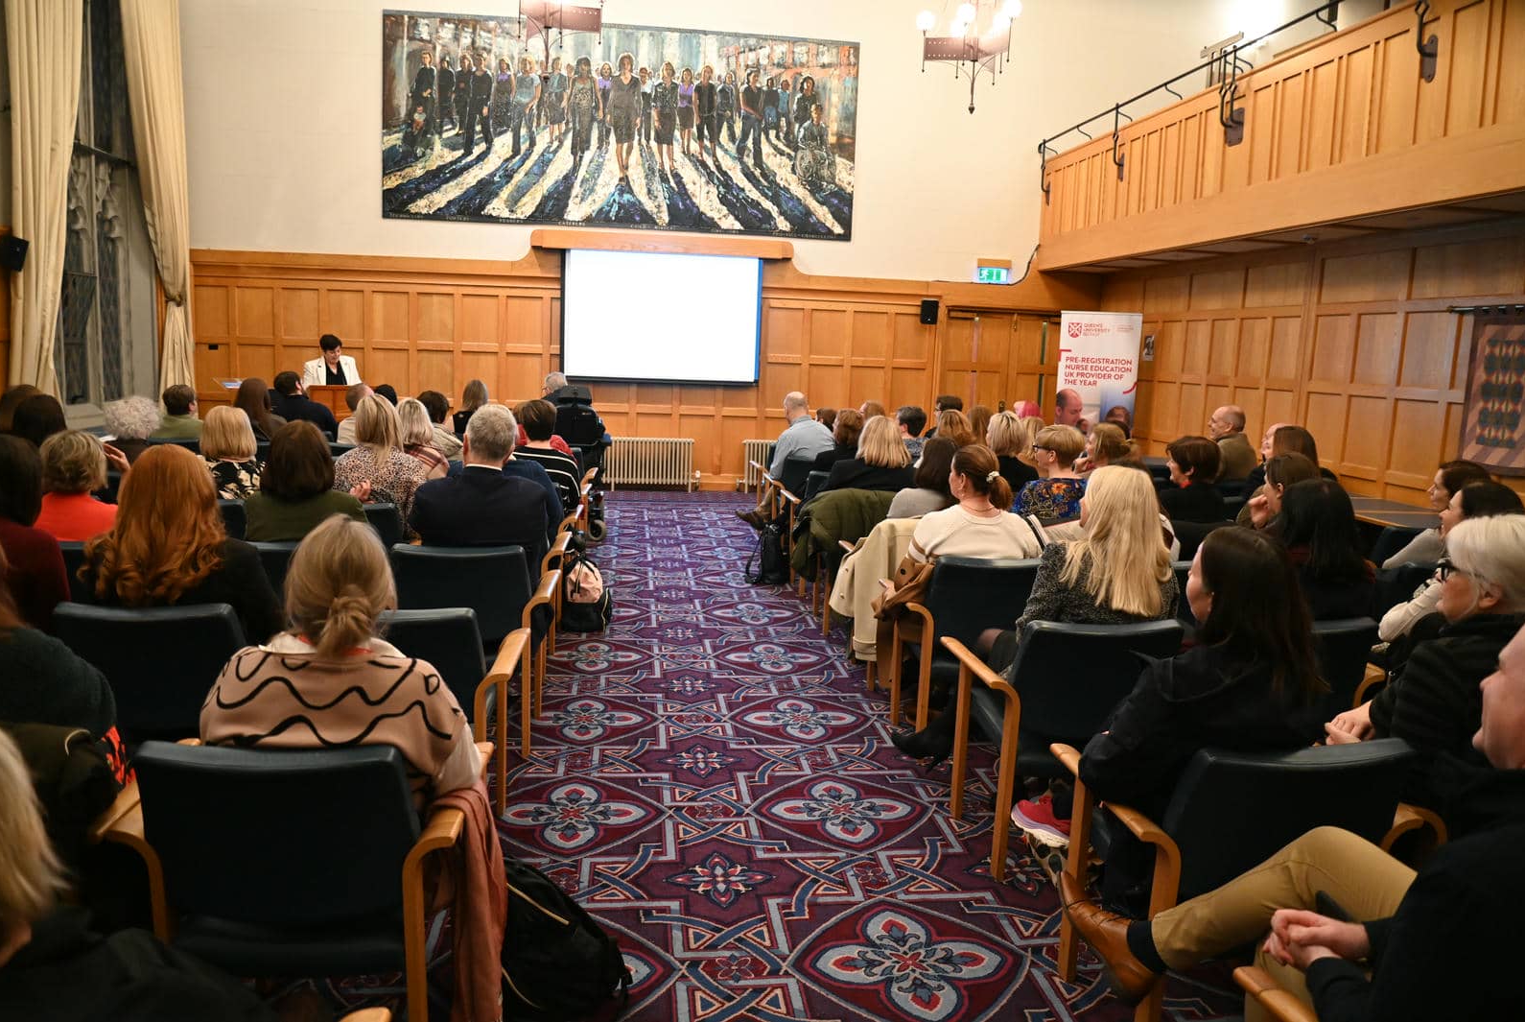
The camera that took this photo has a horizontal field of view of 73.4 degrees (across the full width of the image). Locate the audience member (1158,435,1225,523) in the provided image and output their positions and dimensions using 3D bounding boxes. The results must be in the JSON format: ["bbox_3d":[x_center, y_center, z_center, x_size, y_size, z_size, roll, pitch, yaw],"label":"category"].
[{"bbox_3d":[2.007,0.209,5.316,0.480,1.256,0.800,-1,10,-21],"label":"audience member"}]

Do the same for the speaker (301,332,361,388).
[{"bbox_3d":[-3.897,-0.799,9.231,0.520,1.620,0.380,-2,10,-27],"label":"speaker"}]

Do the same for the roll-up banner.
[{"bbox_3d":[3.294,-0.924,10.180,0.841,2.059,0.220,1,9,-7],"label":"roll-up banner"}]

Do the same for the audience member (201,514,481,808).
[{"bbox_3d":[-0.910,0.576,2.353,0.580,1.220,0.820,1,9,-7],"label":"audience member"}]

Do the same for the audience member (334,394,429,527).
[{"bbox_3d":[-1.788,0.082,4.997,0.480,1.322,0.800,1,9,-7],"label":"audience member"}]

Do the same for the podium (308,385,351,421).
[{"bbox_3d":[-3.745,-0.561,9.261,0.640,1.105,0.500,-1,9,-17],"label":"podium"}]

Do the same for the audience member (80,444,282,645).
[{"bbox_3d":[-1.699,0.400,3.186,0.520,1.250,0.800,1,9,-7],"label":"audience member"}]

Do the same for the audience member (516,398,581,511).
[{"bbox_3d":[-1.273,-0.024,5.941,0.480,1.274,0.800,1,9,-7],"label":"audience member"}]

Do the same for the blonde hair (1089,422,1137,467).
[{"bbox_3d":[1.990,-0.400,5.947,0.250,0.240,0.190,8,10,32],"label":"blonde hair"}]

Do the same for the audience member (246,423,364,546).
[{"bbox_3d":[-1.726,0.260,4.075,0.490,1.266,0.800,1,9,-7],"label":"audience member"}]

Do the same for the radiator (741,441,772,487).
[{"bbox_3d":[0.317,-0.467,11.315,1.100,0.577,0.120,1,9,-7],"label":"radiator"}]

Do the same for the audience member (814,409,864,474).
[{"bbox_3d":[0.528,-0.087,7.069,0.490,1.240,0.780,0,9,-17],"label":"audience member"}]

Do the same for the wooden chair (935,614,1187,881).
[{"bbox_3d":[0.983,0.707,3.334,0.640,0.830,0.580,1,9,-7],"label":"wooden chair"}]

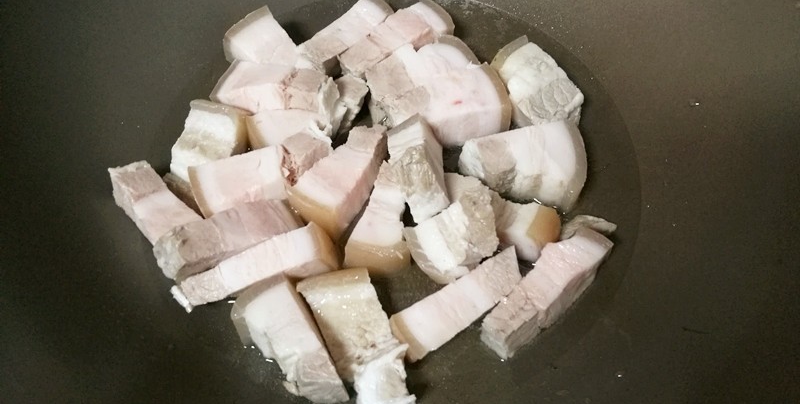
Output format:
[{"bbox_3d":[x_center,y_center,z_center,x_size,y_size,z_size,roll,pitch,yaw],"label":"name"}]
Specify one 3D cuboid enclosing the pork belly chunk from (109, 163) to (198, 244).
[{"bbox_3d":[-0.099,0.004,0.261,0.018,0.019,0.042,-38,74,-19],"label":"pork belly chunk"}]

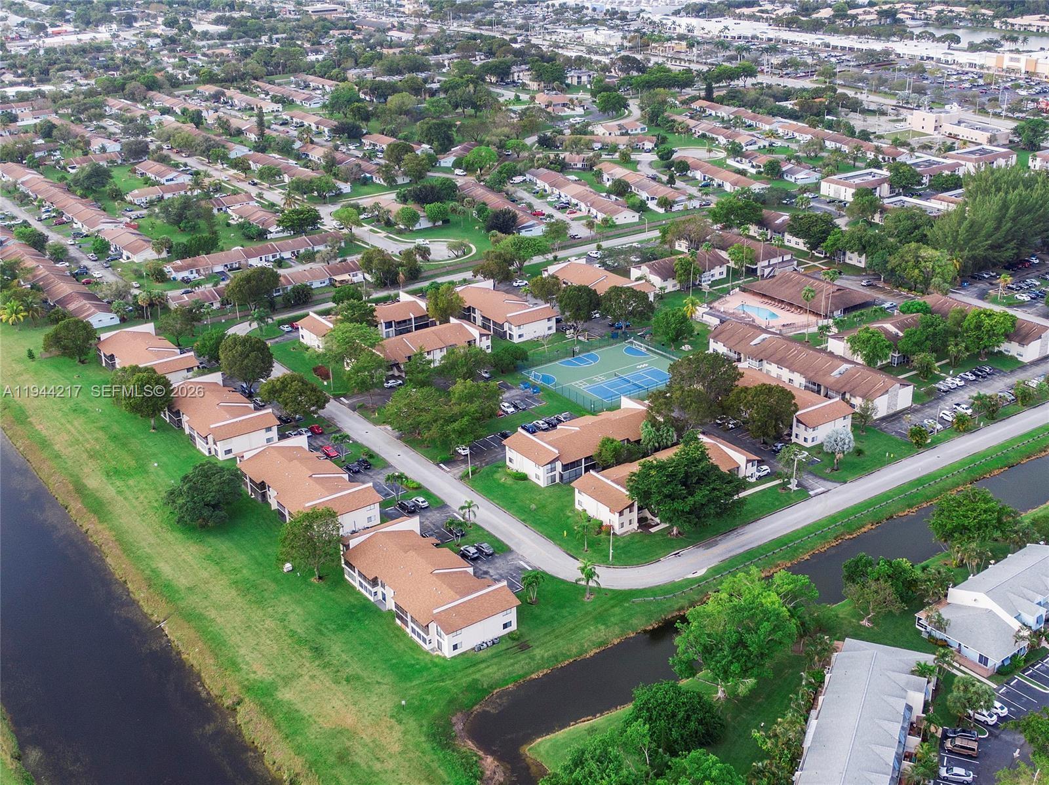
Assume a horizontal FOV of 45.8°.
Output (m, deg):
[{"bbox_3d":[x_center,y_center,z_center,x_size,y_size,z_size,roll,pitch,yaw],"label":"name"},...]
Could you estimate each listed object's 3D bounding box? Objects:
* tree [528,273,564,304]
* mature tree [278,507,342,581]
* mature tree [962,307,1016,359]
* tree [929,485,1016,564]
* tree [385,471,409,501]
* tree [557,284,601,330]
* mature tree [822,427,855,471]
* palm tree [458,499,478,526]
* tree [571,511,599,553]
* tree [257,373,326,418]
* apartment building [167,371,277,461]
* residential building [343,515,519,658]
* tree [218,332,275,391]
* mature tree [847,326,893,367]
[{"bbox_3d":[6.696,-30.606,377.633,9.830,10.750,9.830,-2,23,0],"label":"tree"},{"bbox_3d":[-40.090,29.250,233.190,11.640,14.260,11.640,-6,23,-10],"label":"mature tree"},{"bbox_3d":[123.431,-15.400,327.964,14.000,13.300,13.300,-2,23,0],"label":"mature tree"},{"bbox_3d":[83.134,25.491,231.640,15.520,15.760,15.520,-2,23,0],"label":"tree"},{"bbox_3d":[-26.930,20.360,263.790,5.190,6.110,5.190,-4,23,-6],"label":"tree"},{"bbox_3d":[15.798,-24.260,359.854,11.900,13.000,11.900,0,24,3],"label":"tree"},{"bbox_3d":[68.413,12.400,269.895,7.100,9.900,7.000,-2,23,0],"label":"mature tree"},{"bbox_3d":[-11.271,24.618,250.941,4.200,6.000,4.100,-2,23,0],"label":"palm tree"},{"bbox_3d":[11.971,28.085,246.256,4.800,8.200,4.800,0,24,3],"label":"tree"},{"bbox_3d":[-55.823,2.184,299.559,16.500,11.700,14.800,-2,23,0],"label":"tree"},{"bbox_3d":[-75.280,4.500,302.110,18.500,7.320,40.470,-17,28,-32],"label":"apartment building"},{"bbox_3d":[-18.651,34.238,229.063,17.600,7.600,39.800,-17,27,-31],"label":"residential building"},{"bbox_3d":[-70.910,-6.580,317.680,13.480,15.350,13.480,-7,24,-12],"label":"tree"},{"bbox_3d":[89.847,-11.169,323.125,11.400,12.190,11.400,-2,23,0],"label":"mature tree"}]

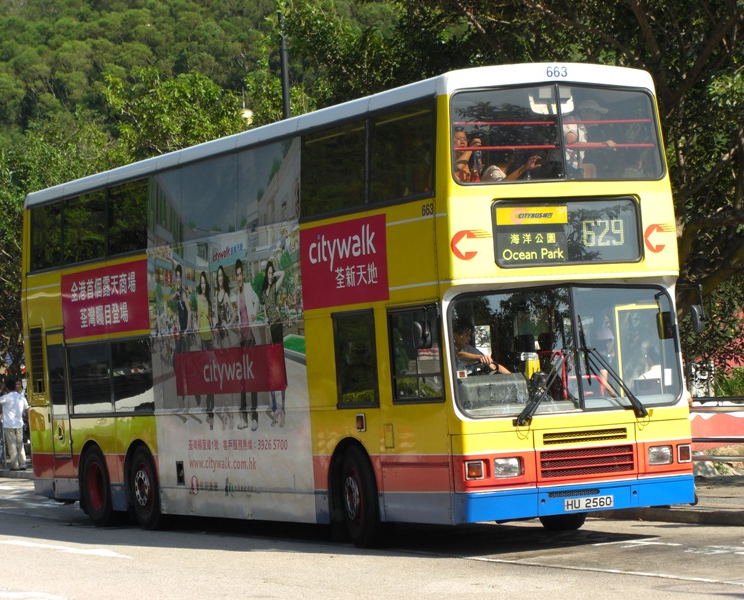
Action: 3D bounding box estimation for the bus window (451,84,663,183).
[{"bbox_3d":[1.667,-1.496,23.727,2.125,0.857,0.130,-3,-5,-25],"label":"bus window"}]

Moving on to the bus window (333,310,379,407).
[{"bbox_3d":[-0.138,0.566,24.878,0.060,0.922,0.945,-3,-2,-25],"label":"bus window"}]

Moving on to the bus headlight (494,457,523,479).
[{"bbox_3d":[1.197,1.491,23.373,0.248,0.165,0.080,-3,-2,-20],"label":"bus headlight"}]

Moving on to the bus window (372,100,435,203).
[{"bbox_3d":[0.271,-1.326,23.901,0.060,0.924,1.399,3,-4,-25],"label":"bus window"}]

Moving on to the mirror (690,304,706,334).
[{"bbox_3d":[3.004,0.176,24.204,0.090,0.255,0.170,-5,-2,35],"label":"mirror"}]

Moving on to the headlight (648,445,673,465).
[{"bbox_3d":[2.618,1.414,24.044,0.248,0.160,0.080,-2,-2,-30],"label":"headlight"}]

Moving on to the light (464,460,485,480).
[{"bbox_3d":[0.904,1.507,23.270,0.166,0.162,0.060,-3,-2,-7],"label":"light"}]

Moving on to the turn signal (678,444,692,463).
[{"bbox_3d":[2.854,1.413,24.190,0.166,0.162,0.060,-2,-2,-43],"label":"turn signal"}]

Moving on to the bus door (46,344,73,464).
[{"bbox_3d":[-3.886,1.220,32.885,0.060,1.533,0.682,-3,-2,-25],"label":"bus door"}]

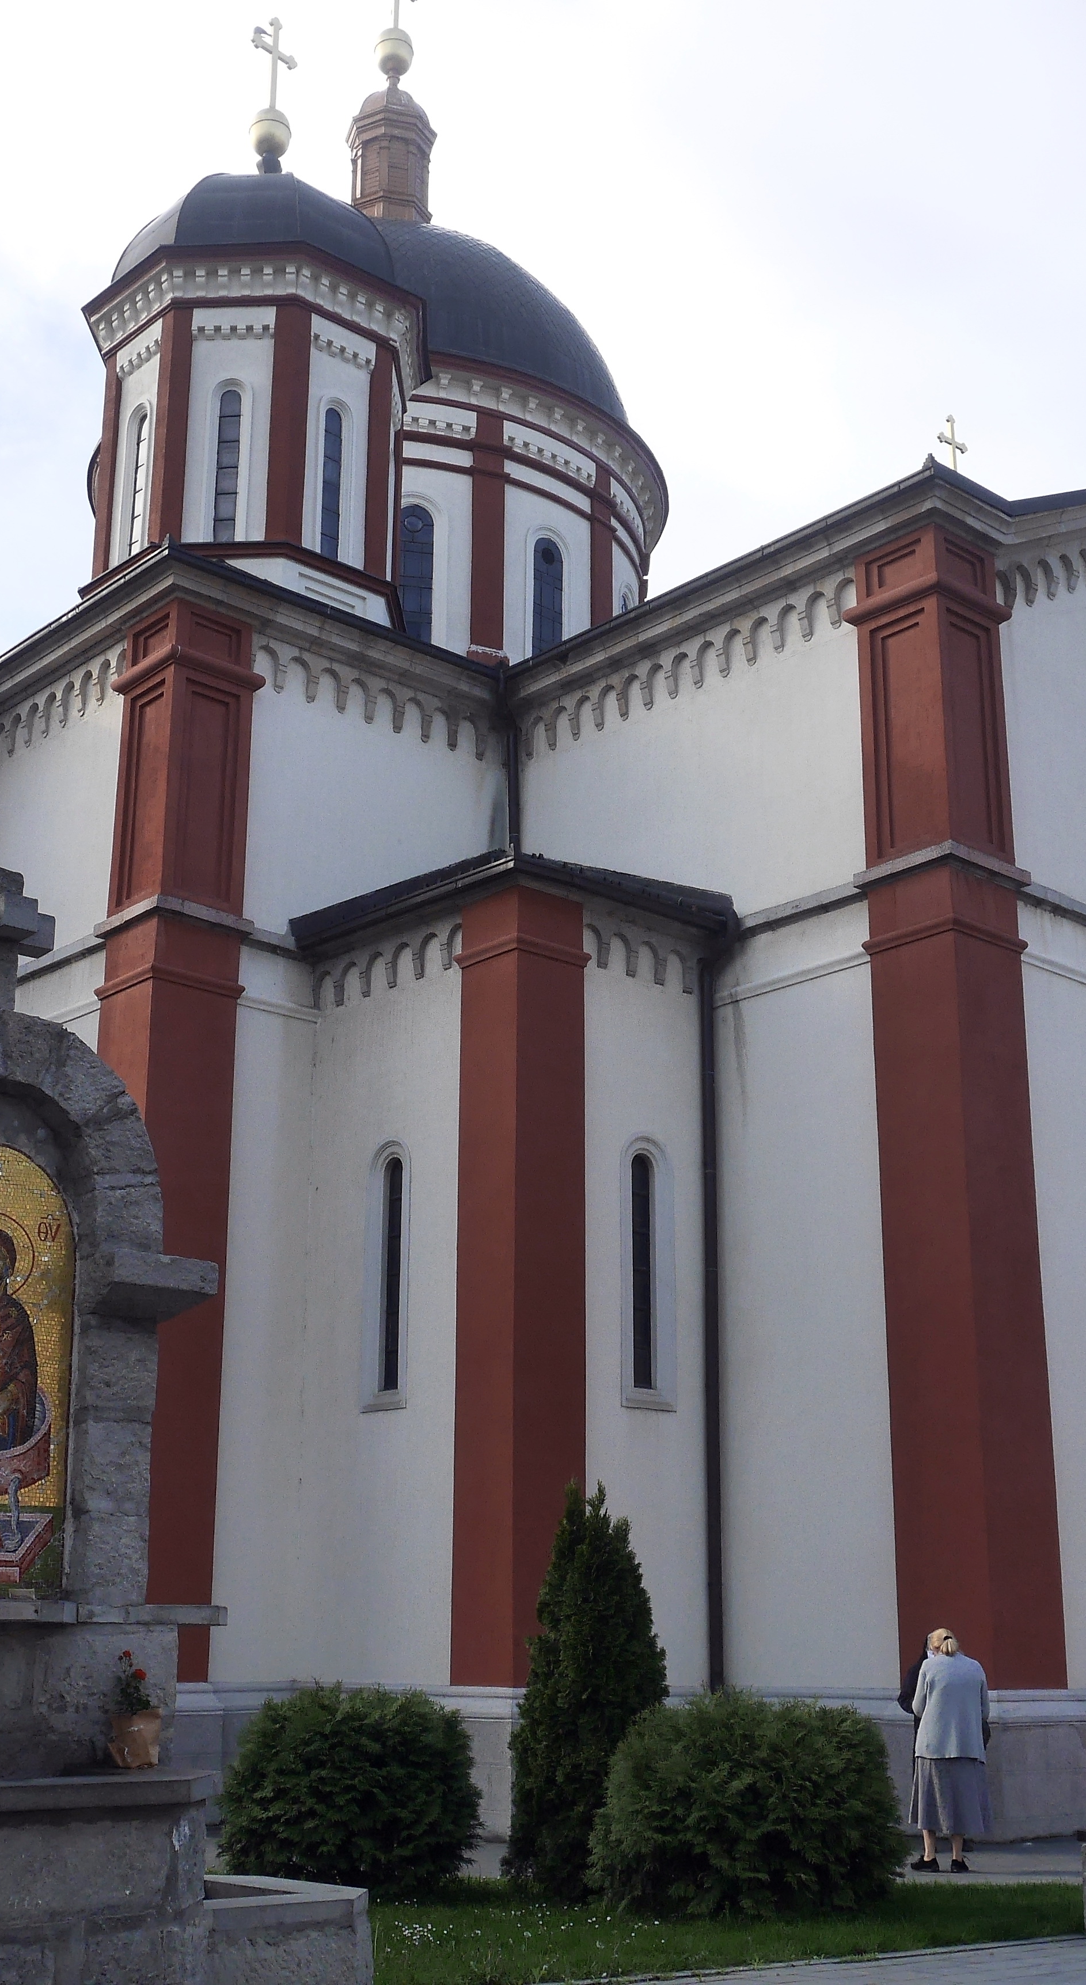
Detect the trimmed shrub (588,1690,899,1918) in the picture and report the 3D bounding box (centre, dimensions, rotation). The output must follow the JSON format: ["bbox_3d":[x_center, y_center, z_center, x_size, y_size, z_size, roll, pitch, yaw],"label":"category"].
[{"bbox_3d":[1.211,4.882,13.012,1.850,1.190,1.700,0,-17,0],"label":"trimmed shrub"}]

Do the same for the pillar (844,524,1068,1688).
[{"bbox_3d":[3.618,0.764,18.911,1.093,10.241,1.093,15,-22,-40],"label":"pillar"}]

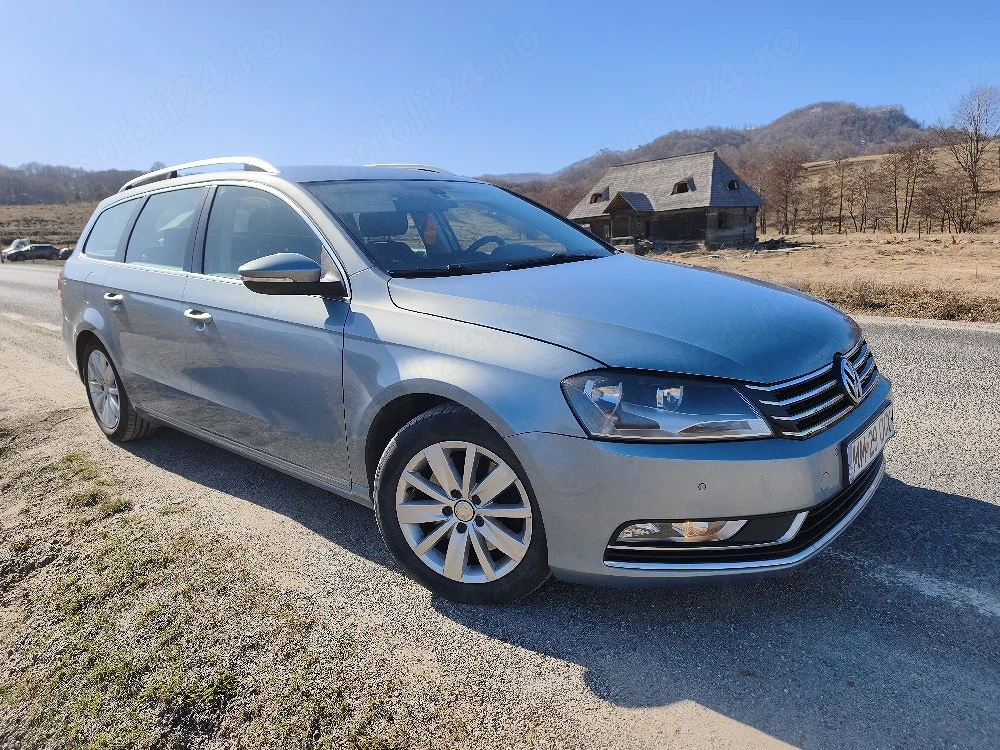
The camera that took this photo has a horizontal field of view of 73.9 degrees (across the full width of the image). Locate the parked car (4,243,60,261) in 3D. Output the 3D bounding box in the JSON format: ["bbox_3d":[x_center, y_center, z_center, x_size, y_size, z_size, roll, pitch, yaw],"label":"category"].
[{"bbox_3d":[-44.235,-11.644,63.000,4.300,1.470,1.750,-15,18,-43],"label":"parked car"}]

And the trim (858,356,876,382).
[{"bbox_3d":[1.194,-0.013,2.220,0.080,0.035,0.340,6,16,33],"label":"trim"}]

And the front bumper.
[{"bbox_3d":[0.867,0.235,2.283,0.760,0.460,1.800,10,17,39],"label":"front bumper"}]

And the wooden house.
[{"bbox_3d":[10.925,-11.766,45.729,6.600,5.800,12.000,-12,15,-37],"label":"wooden house"}]

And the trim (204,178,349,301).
[{"bbox_3d":[-0.857,-0.534,2.498,1.090,0.455,0.180,9,17,40],"label":"trim"}]

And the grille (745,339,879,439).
[{"bbox_3d":[1.015,0.014,2.066,0.200,0.190,0.940,9,17,40],"label":"grille"}]

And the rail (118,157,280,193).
[{"bbox_3d":[-1.592,-1.004,3.354,1.720,0.110,0.070,10,17,39],"label":"rail"}]

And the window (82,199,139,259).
[{"bbox_3d":[-2.101,-0.775,3.548,0.660,0.315,0.150,9,17,40],"label":"window"}]

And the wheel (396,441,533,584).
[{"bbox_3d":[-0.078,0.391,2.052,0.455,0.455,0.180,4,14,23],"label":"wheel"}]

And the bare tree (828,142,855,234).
[{"bbox_3d":[29.298,-16.000,57.000,2.200,7.900,2.200,5,15,27],"label":"bare tree"}]

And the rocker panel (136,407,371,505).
[{"bbox_3d":[-1.167,0.300,2.897,1.860,0.115,0.100,10,17,39],"label":"rocker panel"}]

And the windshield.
[{"bbox_3d":[-0.081,-0.659,2.869,0.880,0.140,1.470,40,34,26],"label":"windshield"}]

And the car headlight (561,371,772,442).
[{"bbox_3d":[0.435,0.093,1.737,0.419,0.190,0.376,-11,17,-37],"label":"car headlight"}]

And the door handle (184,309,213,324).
[{"bbox_3d":[-1.276,-0.245,2.788,0.220,0.050,0.060,9,17,40],"label":"door handle"}]

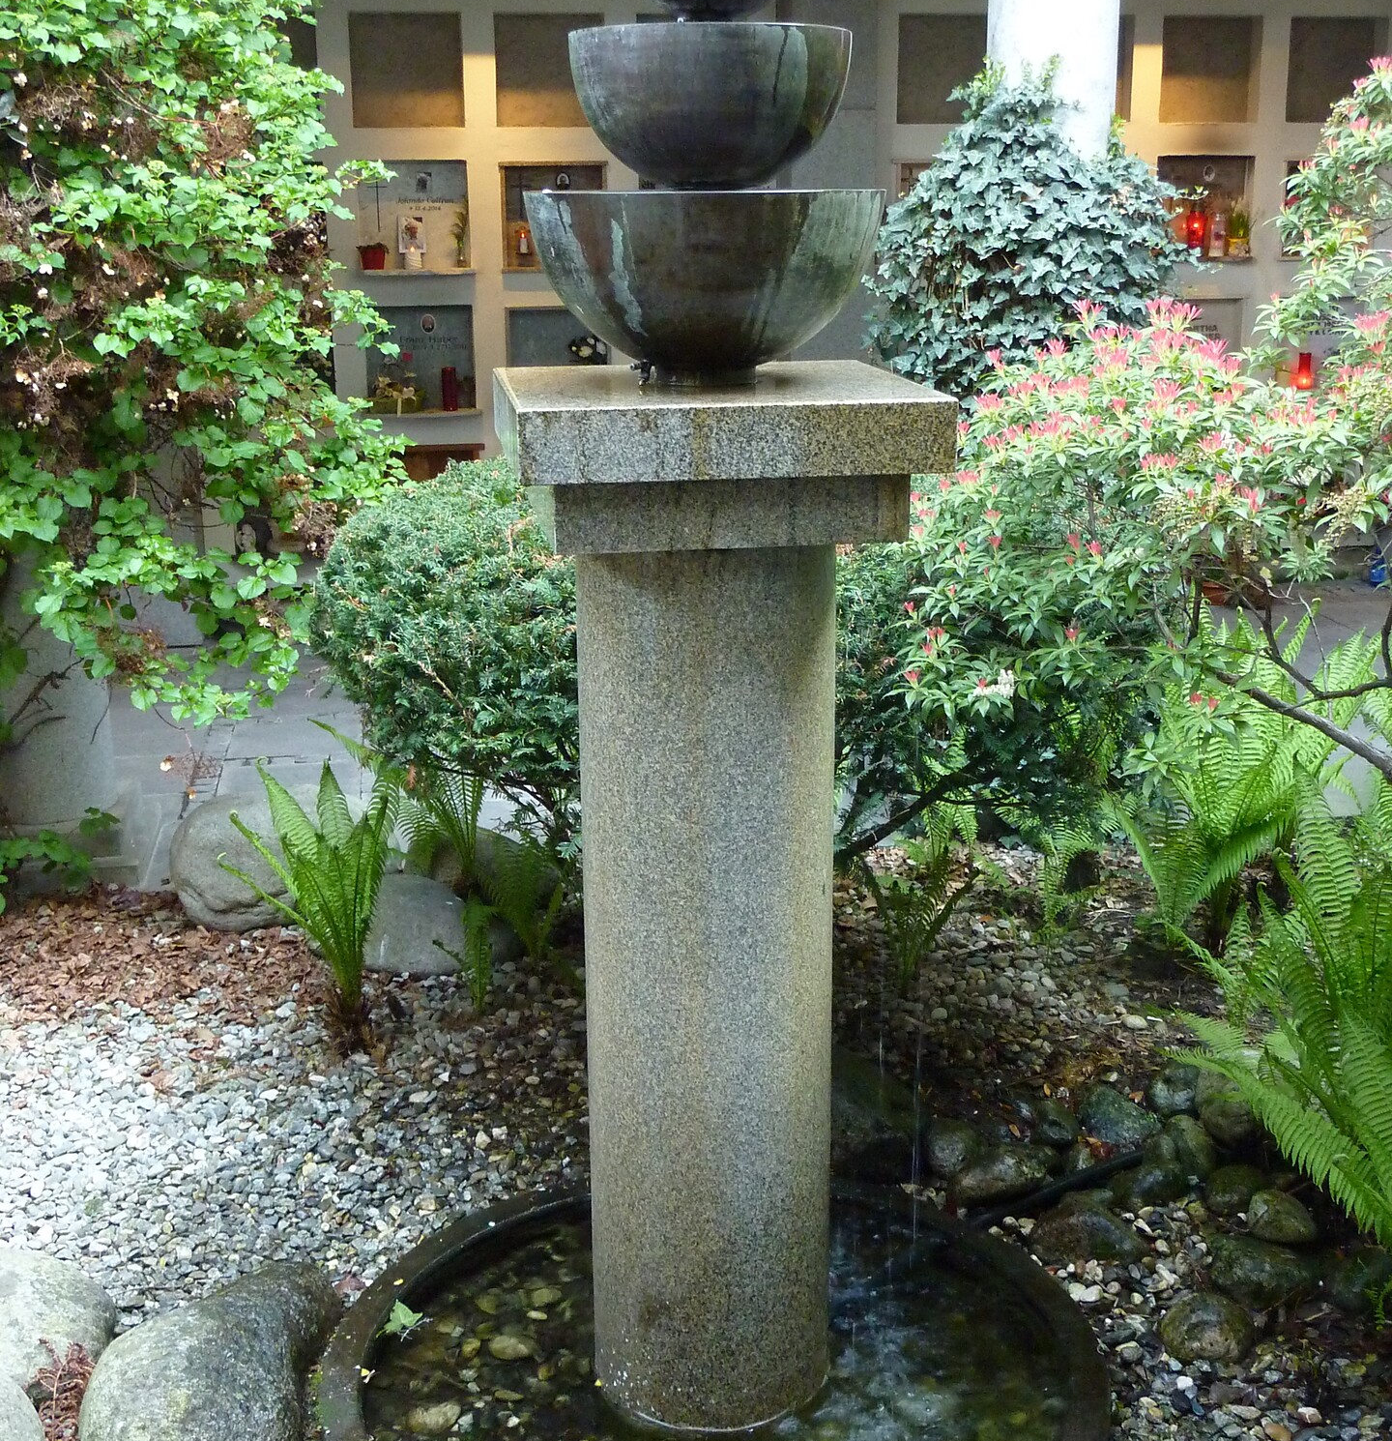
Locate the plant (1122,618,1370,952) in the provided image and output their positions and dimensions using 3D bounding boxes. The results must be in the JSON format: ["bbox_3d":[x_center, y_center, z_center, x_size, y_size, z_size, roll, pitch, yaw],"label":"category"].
[{"bbox_3d":[1.189,0.147,4.054,0.526,0.710,0.520,-1,16,0],"label":"plant"}]

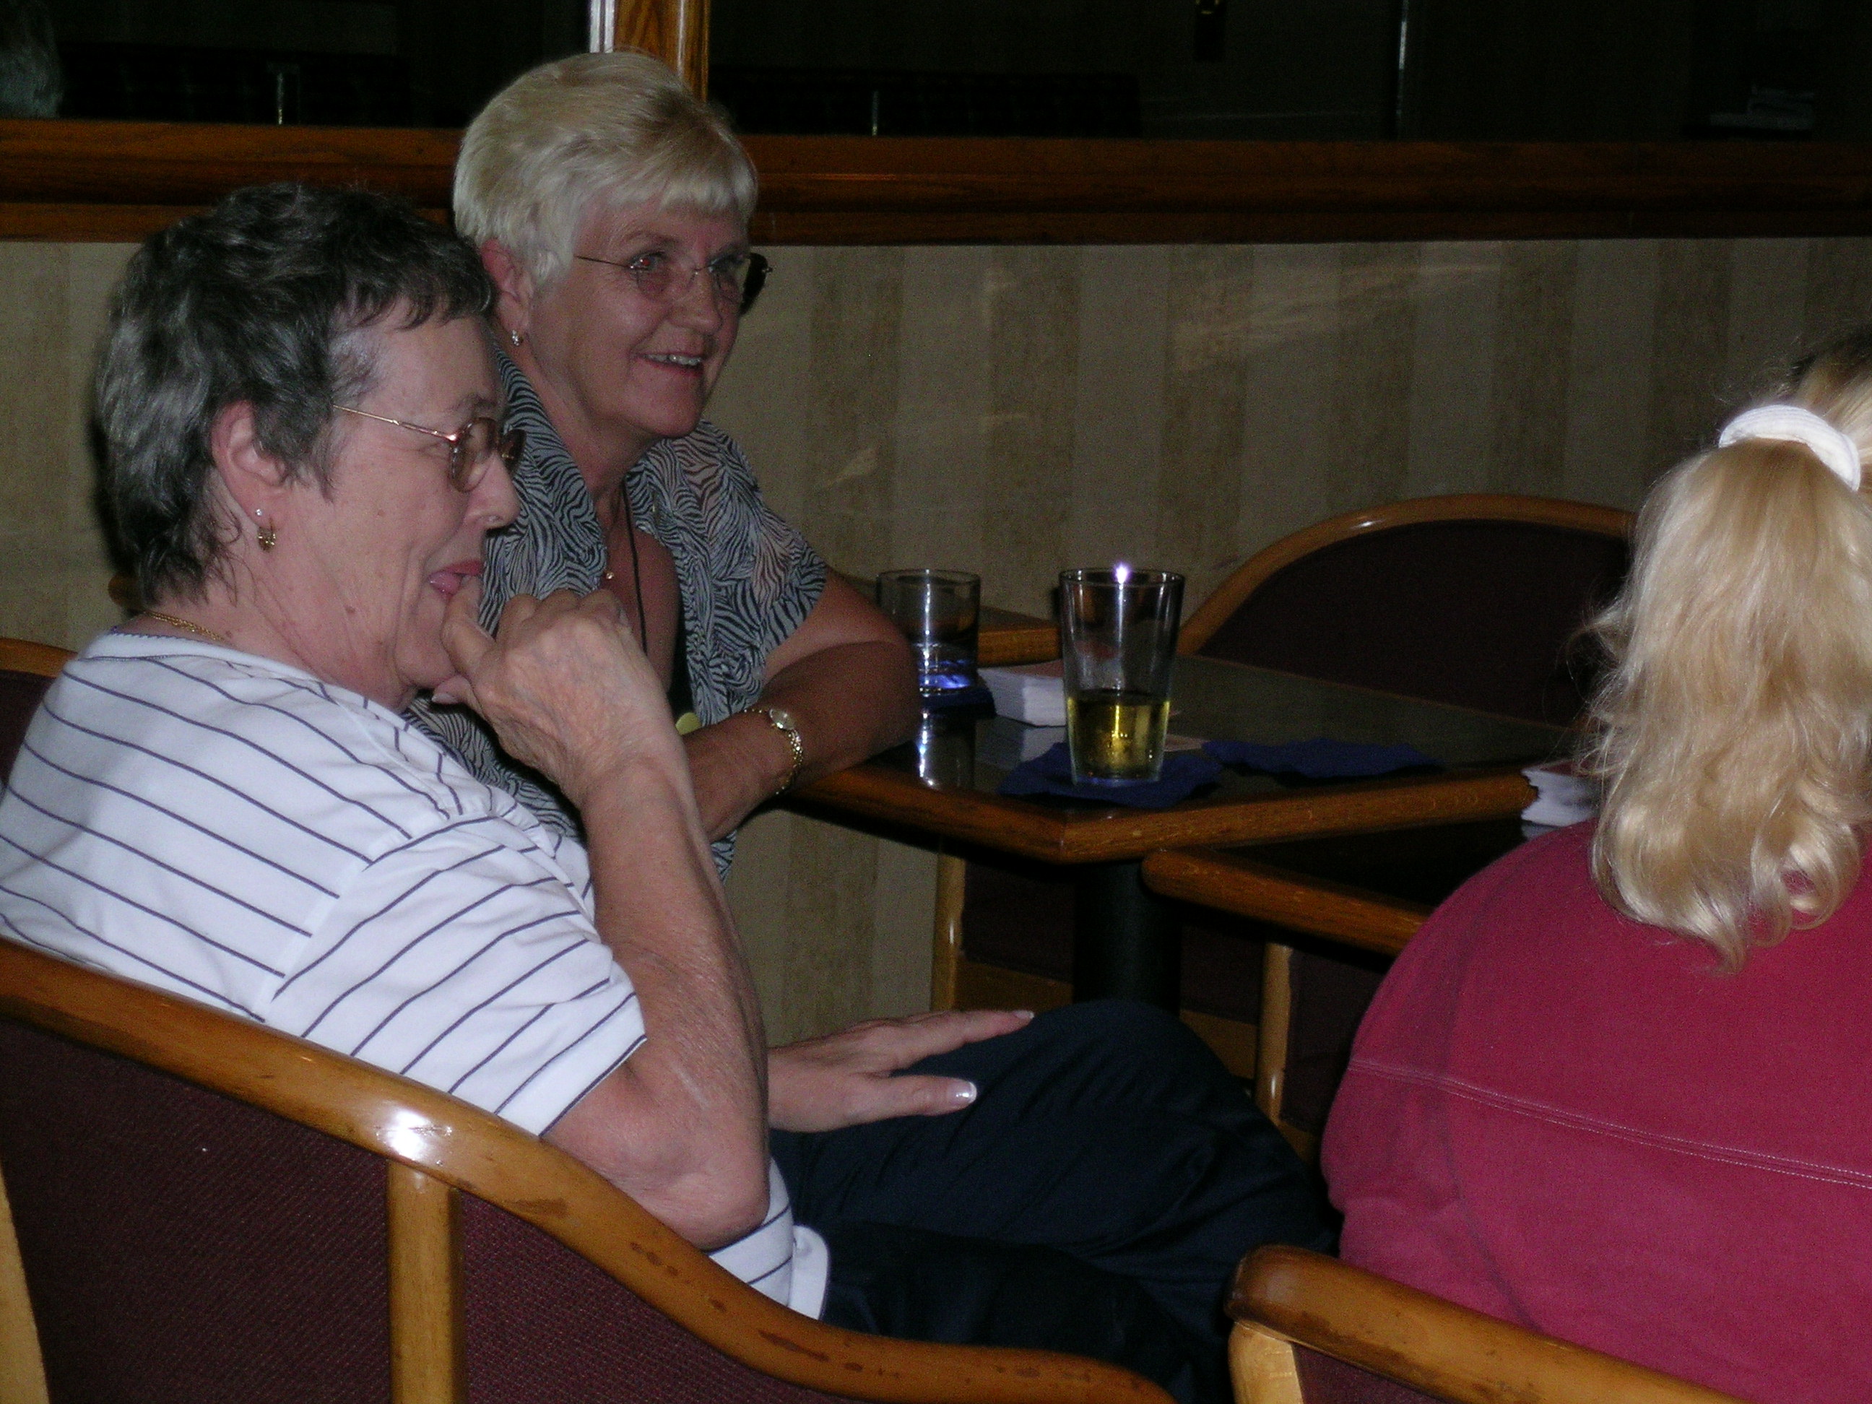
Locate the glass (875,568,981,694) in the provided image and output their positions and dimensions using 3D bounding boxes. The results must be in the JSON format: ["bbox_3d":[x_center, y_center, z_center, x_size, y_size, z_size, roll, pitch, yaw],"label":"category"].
[{"bbox_3d":[-0.004,-0.055,4.104,0.082,0.090,0.082,1,9,0],"label":"glass"}]

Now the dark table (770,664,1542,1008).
[{"bbox_3d":[0.146,0.383,4.029,0.605,0.740,0.605,-5,11,-36],"label":"dark table"}]

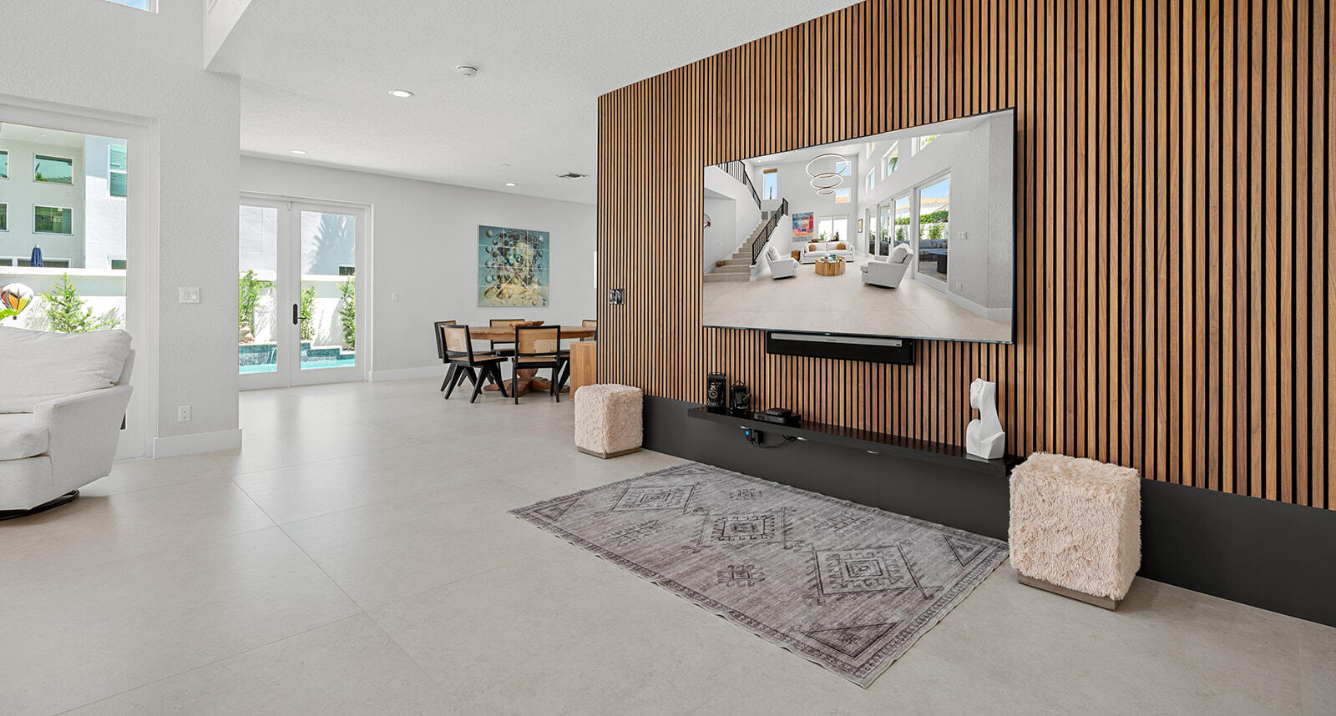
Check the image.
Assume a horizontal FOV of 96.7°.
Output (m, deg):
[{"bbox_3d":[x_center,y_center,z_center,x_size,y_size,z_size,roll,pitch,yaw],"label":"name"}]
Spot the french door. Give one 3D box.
[{"bbox_3d":[-4.879,-0.830,7.680,1.760,2.430,0.120,-4,6,-44],"label":"french door"}]

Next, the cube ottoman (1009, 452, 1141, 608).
[{"bbox_3d":[1.697,0.700,2.492,0.400,0.460,0.400,4,6,43],"label":"cube ottoman"}]

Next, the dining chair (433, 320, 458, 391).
[{"bbox_3d":[-2.641,-0.034,7.684,0.540,0.850,0.480,0,5,-3],"label":"dining chair"}]

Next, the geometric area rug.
[{"bbox_3d":[0.385,0.870,3.055,2.080,0.015,1.500,4,6,44],"label":"geometric area rug"}]

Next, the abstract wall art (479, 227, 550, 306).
[{"bbox_3d":[-2.494,-1.479,9.620,1.220,1.240,0.040,-4,6,-42],"label":"abstract wall art"}]

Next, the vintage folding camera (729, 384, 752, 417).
[{"bbox_3d":[0.472,0.275,3.870,0.100,0.220,0.130,-1,3,-19],"label":"vintage folding camera"}]

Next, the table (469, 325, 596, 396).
[{"bbox_3d":[-1.709,0.035,7.457,1.850,0.770,1.250,-1,5,-16],"label":"table"}]

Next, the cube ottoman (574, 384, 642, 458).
[{"bbox_3d":[-0.463,0.477,4.617,0.400,0.460,0.400,4,6,43],"label":"cube ottoman"}]

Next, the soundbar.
[{"bbox_3d":[0.958,-0.062,3.436,0.900,0.140,0.090,4,6,43],"label":"soundbar"}]

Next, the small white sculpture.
[{"bbox_3d":[1.531,0.292,2.868,0.120,0.365,0.125,-2,5,-28],"label":"small white sculpture"}]

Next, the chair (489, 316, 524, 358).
[{"bbox_3d":[-2.163,-0.069,8.018,0.480,0.850,0.540,-1,5,-16],"label":"chair"}]

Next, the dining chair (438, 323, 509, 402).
[{"bbox_3d":[-2.259,0.049,6.895,0.480,0.850,0.550,3,5,35],"label":"dining chair"}]

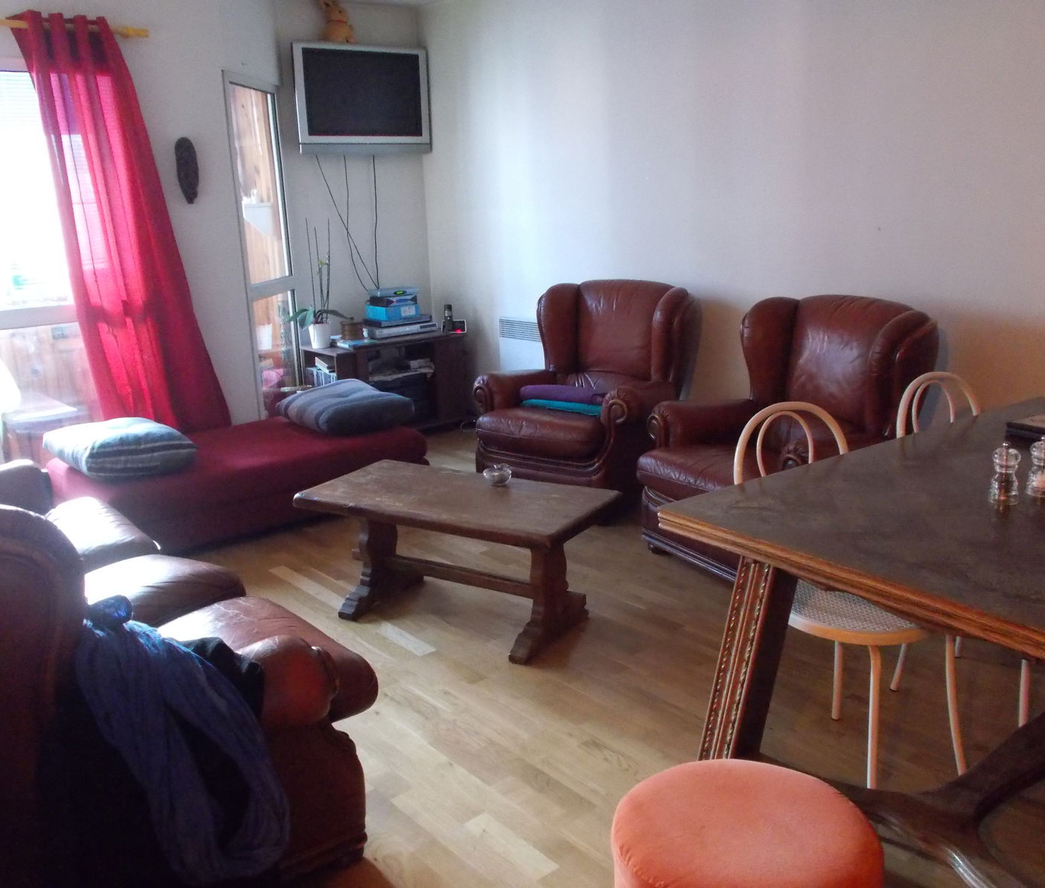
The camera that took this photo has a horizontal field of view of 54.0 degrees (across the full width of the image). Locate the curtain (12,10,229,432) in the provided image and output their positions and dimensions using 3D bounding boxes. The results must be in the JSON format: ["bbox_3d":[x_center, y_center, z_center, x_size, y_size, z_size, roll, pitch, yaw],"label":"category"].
[{"bbox_3d":[-1.772,-0.782,4.721,0.750,2.200,0.160,-14,18,-37],"label":"curtain"}]

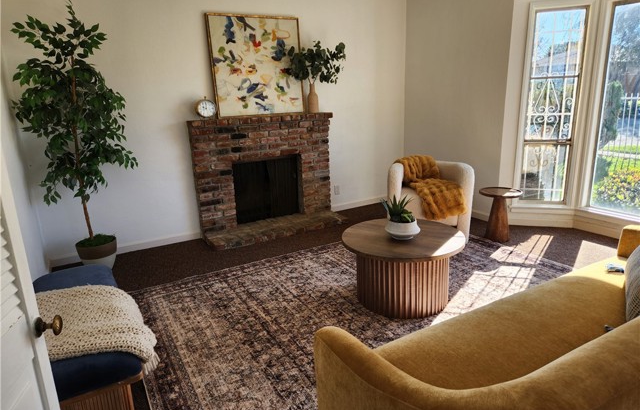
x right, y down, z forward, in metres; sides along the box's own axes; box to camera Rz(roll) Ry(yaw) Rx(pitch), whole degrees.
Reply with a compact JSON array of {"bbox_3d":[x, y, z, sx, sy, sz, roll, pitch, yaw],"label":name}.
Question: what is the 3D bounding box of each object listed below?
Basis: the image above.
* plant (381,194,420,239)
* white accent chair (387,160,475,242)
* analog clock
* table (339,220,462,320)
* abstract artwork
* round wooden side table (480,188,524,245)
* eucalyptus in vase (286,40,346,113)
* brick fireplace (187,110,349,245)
[{"bbox_3d":[0.539,0.074,2.766,0.250,0.272,0.250,-2,15,1],"label":"plant"},{"bbox_3d":[1.088,-0.061,4.177,0.750,0.665,0.730,4,16,22],"label":"white accent chair"},{"bbox_3d":[-1.065,-0.897,3.971,0.183,0.200,0.080,-10,17,-28],"label":"analog clock"},{"bbox_3d":[0.551,0.416,2.854,0.790,0.437,0.790,-2,15,1],"label":"table"},{"bbox_3d":[-0.602,-1.349,4.172,0.935,0.935,0.035,-10,12,-28],"label":"abstract artwork"},{"bbox_3d":[1.643,0.099,3.898,0.370,0.448,0.370,-10,17,-28],"label":"round wooden side table"},{"bbox_3d":[-0.025,-1.292,4.327,0.570,0.713,0.360,-10,17,-28],"label":"eucalyptus in vase"},{"bbox_3d":[-0.453,-0.299,4.340,1.535,1.158,0.449,-10,17,-28],"label":"brick fireplace"}]

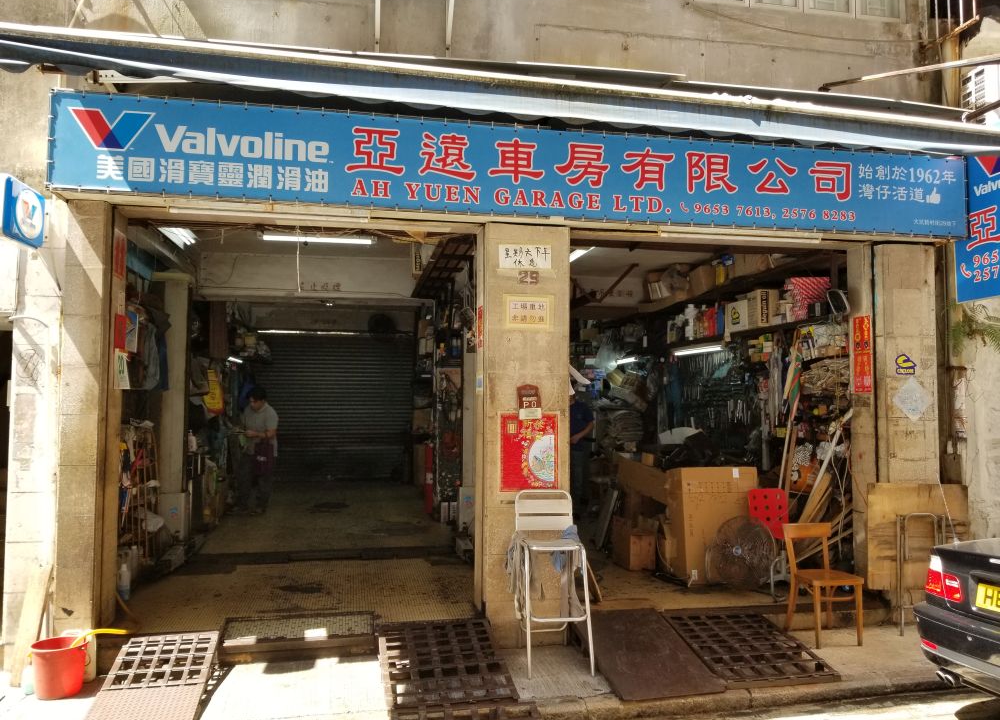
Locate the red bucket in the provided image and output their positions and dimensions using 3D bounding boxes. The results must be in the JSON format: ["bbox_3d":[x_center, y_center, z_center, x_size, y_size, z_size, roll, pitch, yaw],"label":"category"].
[{"bbox_3d":[-2.425,1.705,4.146,0.275,0.265,0.275,1,-3,-11],"label":"red bucket"}]

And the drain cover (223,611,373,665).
[{"bbox_3d":[-1.262,1.755,4.779,0.940,0.200,0.330,1,-3,-11],"label":"drain cover"}]

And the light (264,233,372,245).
[{"bbox_3d":[-1.976,-1.321,8.130,1.220,0.090,0.090,1,-3,-11],"label":"light"}]

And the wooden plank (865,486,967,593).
[{"bbox_3d":[2.995,1.273,5.388,0.740,0.750,0.040,0,-3,-4],"label":"wooden plank"}]

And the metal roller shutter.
[{"bbox_3d":[-2.682,0.772,12.220,2.568,2.408,0.100,1,-3,-11],"label":"metal roller shutter"}]

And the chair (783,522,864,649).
[{"bbox_3d":[2.250,1.558,5.229,0.393,0.767,0.449,1,-3,-11],"label":"chair"}]

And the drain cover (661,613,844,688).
[{"bbox_3d":[1.579,1.844,4.824,0.719,0.050,0.878,1,6,-11],"label":"drain cover"}]

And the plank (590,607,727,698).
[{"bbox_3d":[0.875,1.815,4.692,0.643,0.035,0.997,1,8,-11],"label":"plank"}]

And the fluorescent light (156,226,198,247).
[{"bbox_3d":[-3.147,-1.242,7.354,0.220,0.120,1.220,1,-3,-11],"label":"fluorescent light"}]

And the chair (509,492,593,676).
[{"bbox_3d":[0.313,1.340,4.627,0.410,1.020,0.560,1,-3,-8],"label":"chair"}]

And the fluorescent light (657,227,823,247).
[{"bbox_3d":[1.687,-0.877,5.291,1.230,0.075,0.070,1,-3,-11],"label":"fluorescent light"}]

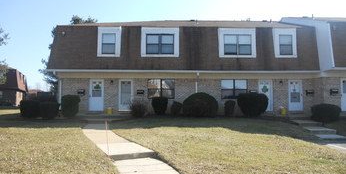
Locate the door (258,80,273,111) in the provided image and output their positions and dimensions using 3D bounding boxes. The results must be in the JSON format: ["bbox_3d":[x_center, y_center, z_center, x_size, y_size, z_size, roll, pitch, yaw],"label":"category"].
[{"bbox_3d":[6.280,0.594,18.230,0.983,2.088,0.090,0,-4,-1],"label":"door"}]

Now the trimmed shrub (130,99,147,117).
[{"bbox_3d":[-2.184,1.392,17.246,1.020,1.140,1.000,0,-4,-1],"label":"trimmed shrub"}]

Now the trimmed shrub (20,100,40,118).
[{"bbox_3d":[-9.151,1.413,17.345,1.250,1.150,1.200,0,-4,-1],"label":"trimmed shrub"}]

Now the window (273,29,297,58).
[{"bbox_3d":[7.506,-2.928,18.036,1.596,2.002,0.150,0,-4,-1],"label":"window"}]

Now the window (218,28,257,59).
[{"bbox_3d":[4.326,-2.948,18.058,2.450,1.970,0.200,0,-4,-1],"label":"window"}]

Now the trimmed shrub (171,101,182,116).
[{"bbox_3d":[0.256,1.393,17.254,0.728,0.923,0.728,0,-4,-1],"label":"trimmed shrub"}]

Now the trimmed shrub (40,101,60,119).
[{"bbox_3d":[-7.382,1.421,16.297,1.165,1.045,1.165,0,-4,-1],"label":"trimmed shrub"}]

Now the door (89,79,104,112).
[{"bbox_3d":[-5.069,0.577,18.003,0.959,2.082,0.090,0,-4,-1],"label":"door"}]

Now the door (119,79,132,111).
[{"bbox_3d":[-3.139,0.578,18.042,0.943,2.072,0.090,0,-4,-1],"label":"door"}]

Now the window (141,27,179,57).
[{"bbox_3d":[-0.856,-2.960,17.923,2.450,1.970,0.200,0,-4,-1],"label":"window"}]

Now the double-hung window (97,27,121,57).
[{"bbox_3d":[-4.185,-2.933,17.801,1.542,1.995,0.150,0,-4,-1],"label":"double-hung window"}]

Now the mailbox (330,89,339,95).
[{"bbox_3d":[10.597,0.360,17.701,0.450,0.330,0.160,0,-4,-1],"label":"mailbox"}]

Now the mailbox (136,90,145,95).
[{"bbox_3d":[-2.179,0.371,18.219,0.450,0.320,0.160,0,-4,-1],"label":"mailbox"}]

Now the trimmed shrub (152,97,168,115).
[{"bbox_3d":[-0.808,1.273,17.454,1.000,1.140,1.000,0,-4,-1],"label":"trimmed shrub"}]

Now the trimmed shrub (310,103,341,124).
[{"bbox_3d":[8.629,1.511,15.233,1.600,1.150,1.500,0,-4,-1],"label":"trimmed shrub"}]

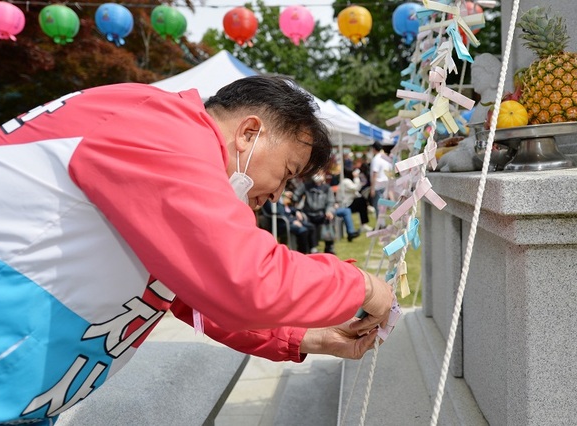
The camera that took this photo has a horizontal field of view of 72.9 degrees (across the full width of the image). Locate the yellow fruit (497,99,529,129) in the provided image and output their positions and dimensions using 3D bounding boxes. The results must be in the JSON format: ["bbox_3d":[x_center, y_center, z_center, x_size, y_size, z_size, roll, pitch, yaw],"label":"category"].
[{"bbox_3d":[0.560,-0.246,0.975,0.070,0.069,0.080,0,7,30],"label":"yellow fruit"}]

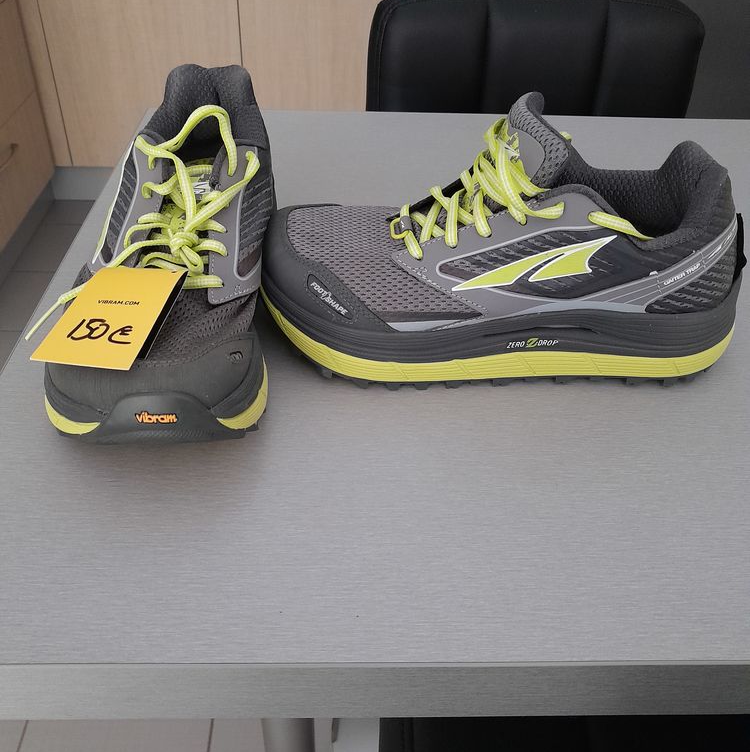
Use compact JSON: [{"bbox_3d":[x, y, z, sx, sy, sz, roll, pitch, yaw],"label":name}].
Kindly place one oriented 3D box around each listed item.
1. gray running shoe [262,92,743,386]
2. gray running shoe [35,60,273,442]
[{"bbox_3d":[0.076,-0.082,0.451,0.288,0.146,0.111,1,38,-1],"label":"gray running shoe"},{"bbox_3d":[-0.114,-0.092,0.472,0.111,0.124,0.285,1,38,-2],"label":"gray running shoe"}]

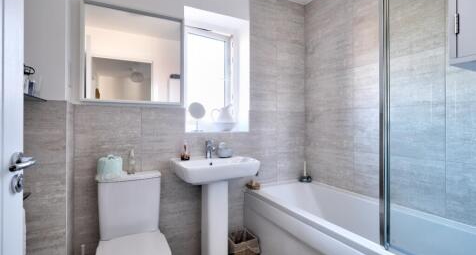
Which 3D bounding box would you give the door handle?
[{"bbox_3d":[-0.550,0.091,0.534,0.050,0.053,0.138,0,0,-27],"label":"door handle"}]

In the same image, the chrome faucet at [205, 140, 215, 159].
[{"bbox_3d":[-0.220,0.173,1.635,0.046,0.142,0.125,0,0,-27],"label":"chrome faucet"}]

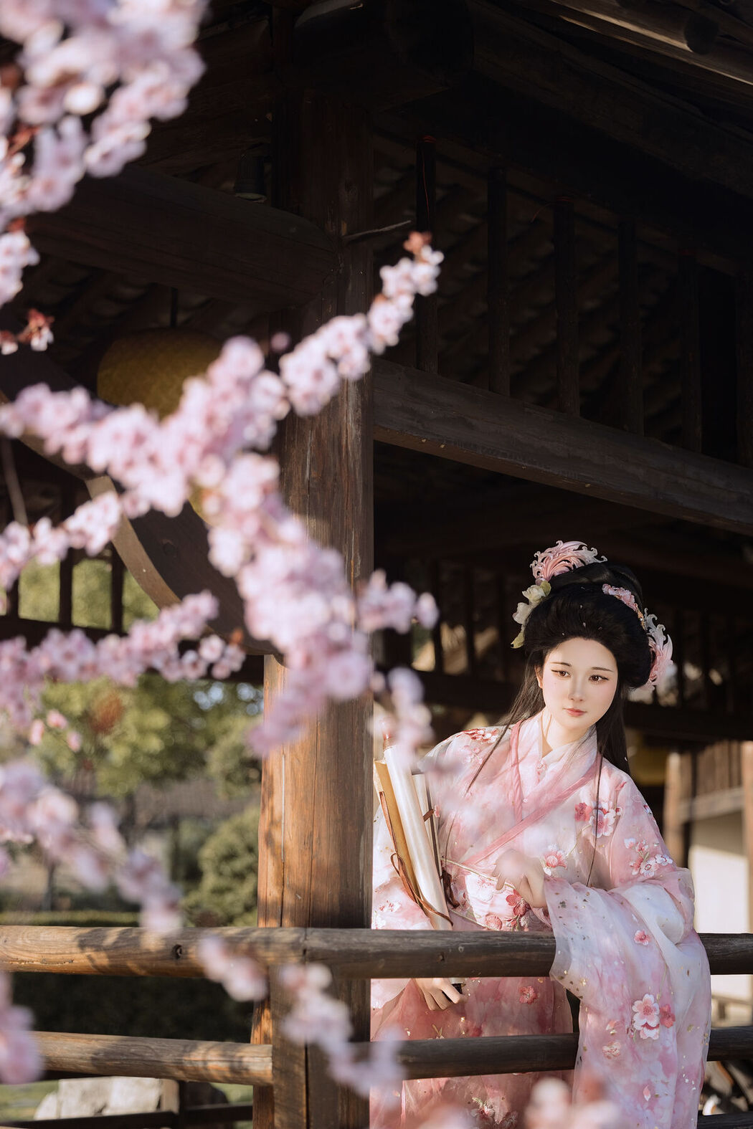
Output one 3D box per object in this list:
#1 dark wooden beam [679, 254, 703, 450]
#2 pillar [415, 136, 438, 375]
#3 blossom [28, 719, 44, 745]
[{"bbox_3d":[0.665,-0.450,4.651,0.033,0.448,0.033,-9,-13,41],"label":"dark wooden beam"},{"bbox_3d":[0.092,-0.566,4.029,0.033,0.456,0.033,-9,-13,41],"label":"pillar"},{"bbox_3d":[-0.371,0.183,2.400,0.018,0.028,0.020,7,-12,-36],"label":"blossom"}]

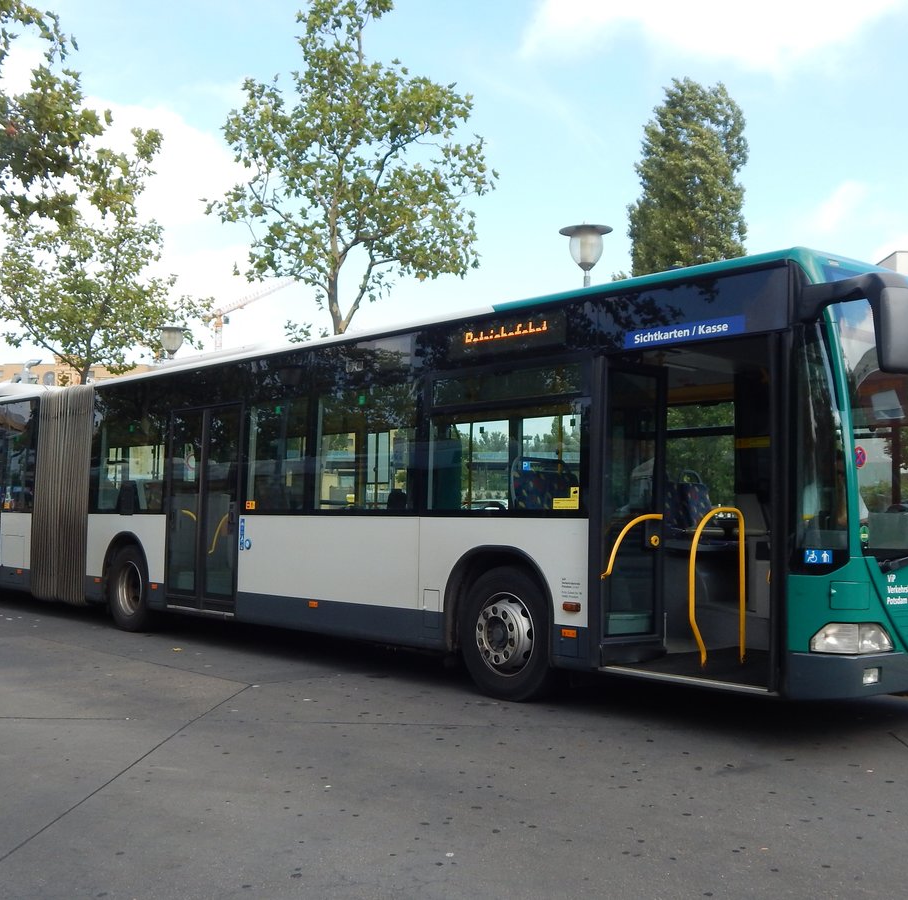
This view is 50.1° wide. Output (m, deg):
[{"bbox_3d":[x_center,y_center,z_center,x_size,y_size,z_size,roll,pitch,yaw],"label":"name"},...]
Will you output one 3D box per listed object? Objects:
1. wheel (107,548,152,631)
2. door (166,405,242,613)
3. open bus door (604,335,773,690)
[{"bbox_3d":[-3.624,1.615,11.290,0.971,0.957,0.320,-3,-6,44],"label":"wheel"},{"bbox_3d":[-2.593,0.611,10.158,1.412,2.139,0.100,-3,-6,44],"label":"door"},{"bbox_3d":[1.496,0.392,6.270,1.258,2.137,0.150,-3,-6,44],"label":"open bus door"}]

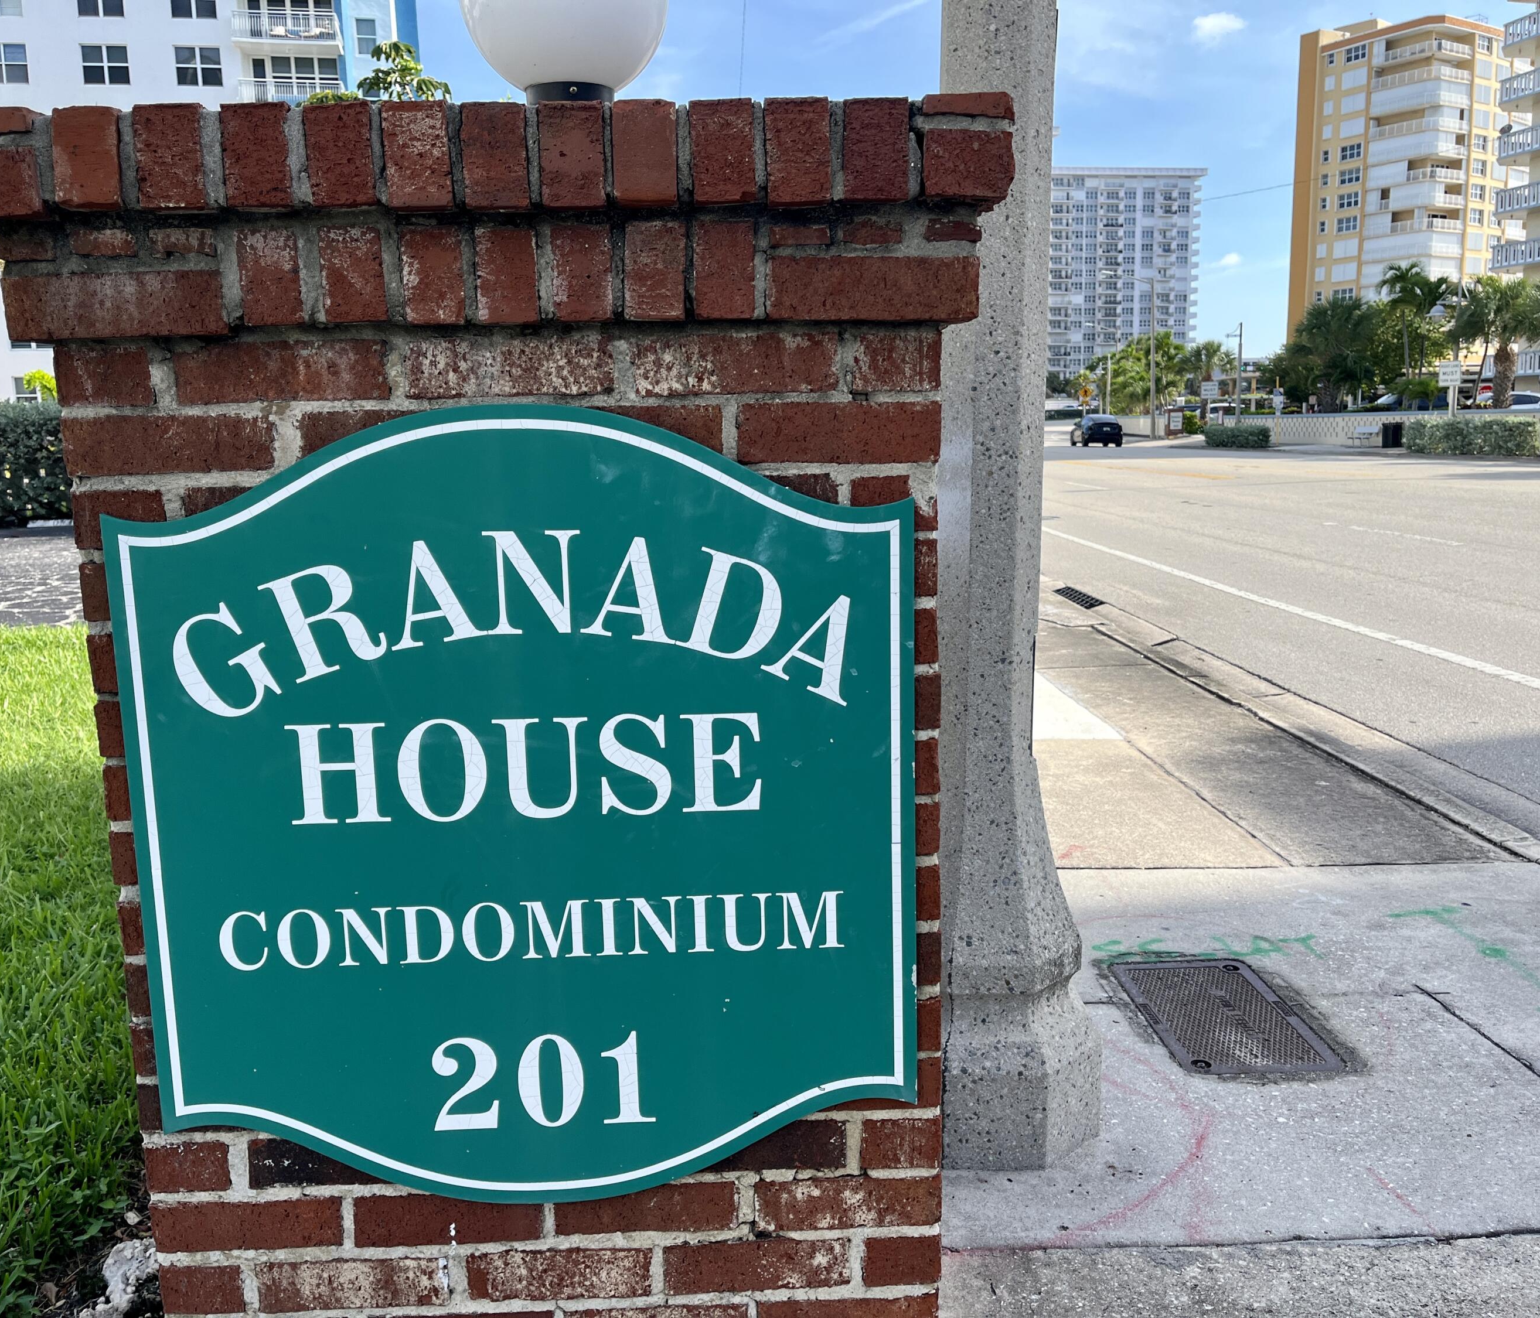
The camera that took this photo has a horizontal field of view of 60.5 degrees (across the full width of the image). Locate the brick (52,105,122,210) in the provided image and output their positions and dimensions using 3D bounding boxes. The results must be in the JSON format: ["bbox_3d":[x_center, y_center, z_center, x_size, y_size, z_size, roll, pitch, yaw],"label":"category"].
[{"bbox_3d":[-0.622,-0.474,1.298,0.059,0.086,0.201,-1,10,-1],"label":"brick"}]

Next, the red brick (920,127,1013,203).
[{"bbox_3d":[0.183,-0.473,1.317,0.085,0.058,0.201,-1,10,-1],"label":"red brick"}]

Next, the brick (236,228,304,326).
[{"bbox_3d":[-0.466,-0.371,1.319,0.056,0.087,0.195,-2,10,-1],"label":"brick"}]

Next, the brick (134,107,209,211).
[{"bbox_3d":[-0.548,-0.474,1.300,0.060,0.088,0.201,-1,10,-1],"label":"brick"}]

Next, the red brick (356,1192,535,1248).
[{"bbox_3d":[-0.349,0.596,1.468,0.199,0.057,0.092,-2,10,-1],"label":"red brick"}]

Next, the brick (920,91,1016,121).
[{"bbox_3d":[0.178,-0.513,1.277,0.084,0.022,0.180,-2,10,-1],"label":"brick"}]

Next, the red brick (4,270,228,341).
[{"bbox_3d":[-0.621,-0.341,1.295,0.205,0.058,0.091,-1,10,-1],"label":"red brick"}]

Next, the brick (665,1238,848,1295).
[{"bbox_3d":[-0.015,0.667,1.510,0.205,0.057,0.091,-1,10,-1],"label":"brick"}]

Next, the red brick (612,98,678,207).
[{"bbox_3d":[-0.116,-0.481,1.309,0.057,0.088,0.201,-1,10,-1],"label":"red brick"}]

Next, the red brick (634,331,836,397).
[{"bbox_3d":[-0.035,-0.294,1.333,0.193,0.058,0.092,-2,9,-1],"label":"red brick"}]

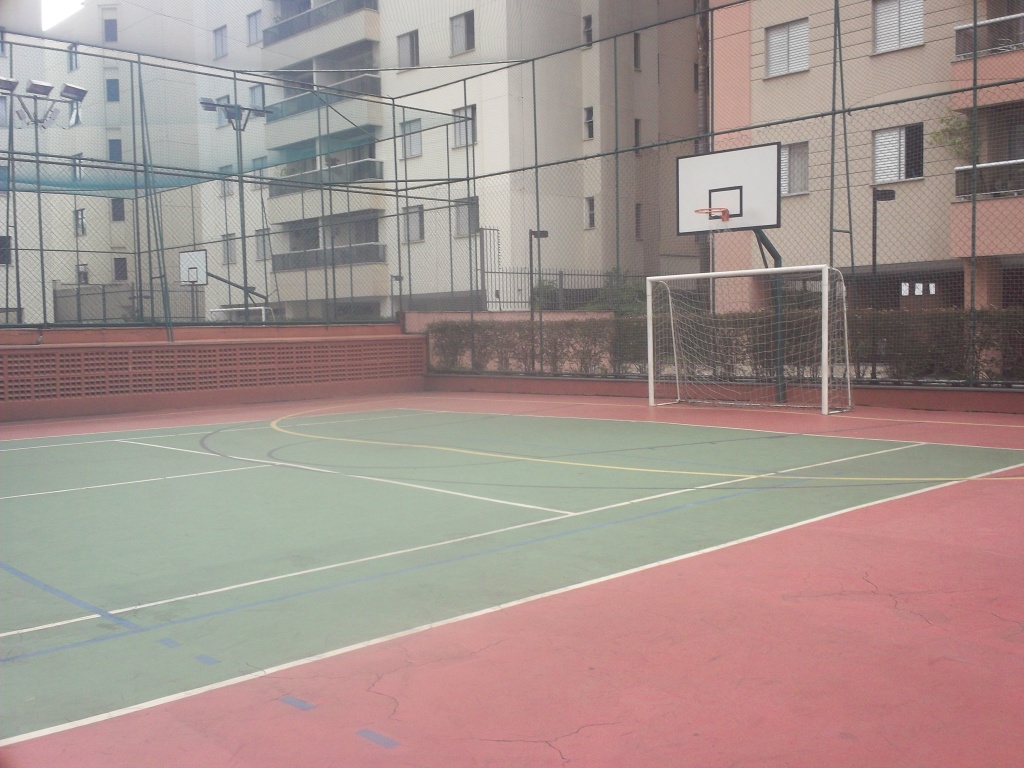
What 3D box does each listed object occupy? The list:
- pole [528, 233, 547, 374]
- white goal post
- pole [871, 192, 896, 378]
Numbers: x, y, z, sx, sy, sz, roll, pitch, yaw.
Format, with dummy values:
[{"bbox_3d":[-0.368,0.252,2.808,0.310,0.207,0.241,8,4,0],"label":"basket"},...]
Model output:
[{"bbox_3d":[0.557,-1.755,23.551,0.250,2.930,0.450,2,5,45],"label":"pole"},{"bbox_3d":[3.514,-0.657,16.840,3.080,2.040,0.790,2,5,45],"label":"white goal post"},{"bbox_3d":[5.786,-1.579,17.700,0.250,2.970,0.450,2,5,45],"label":"pole"}]

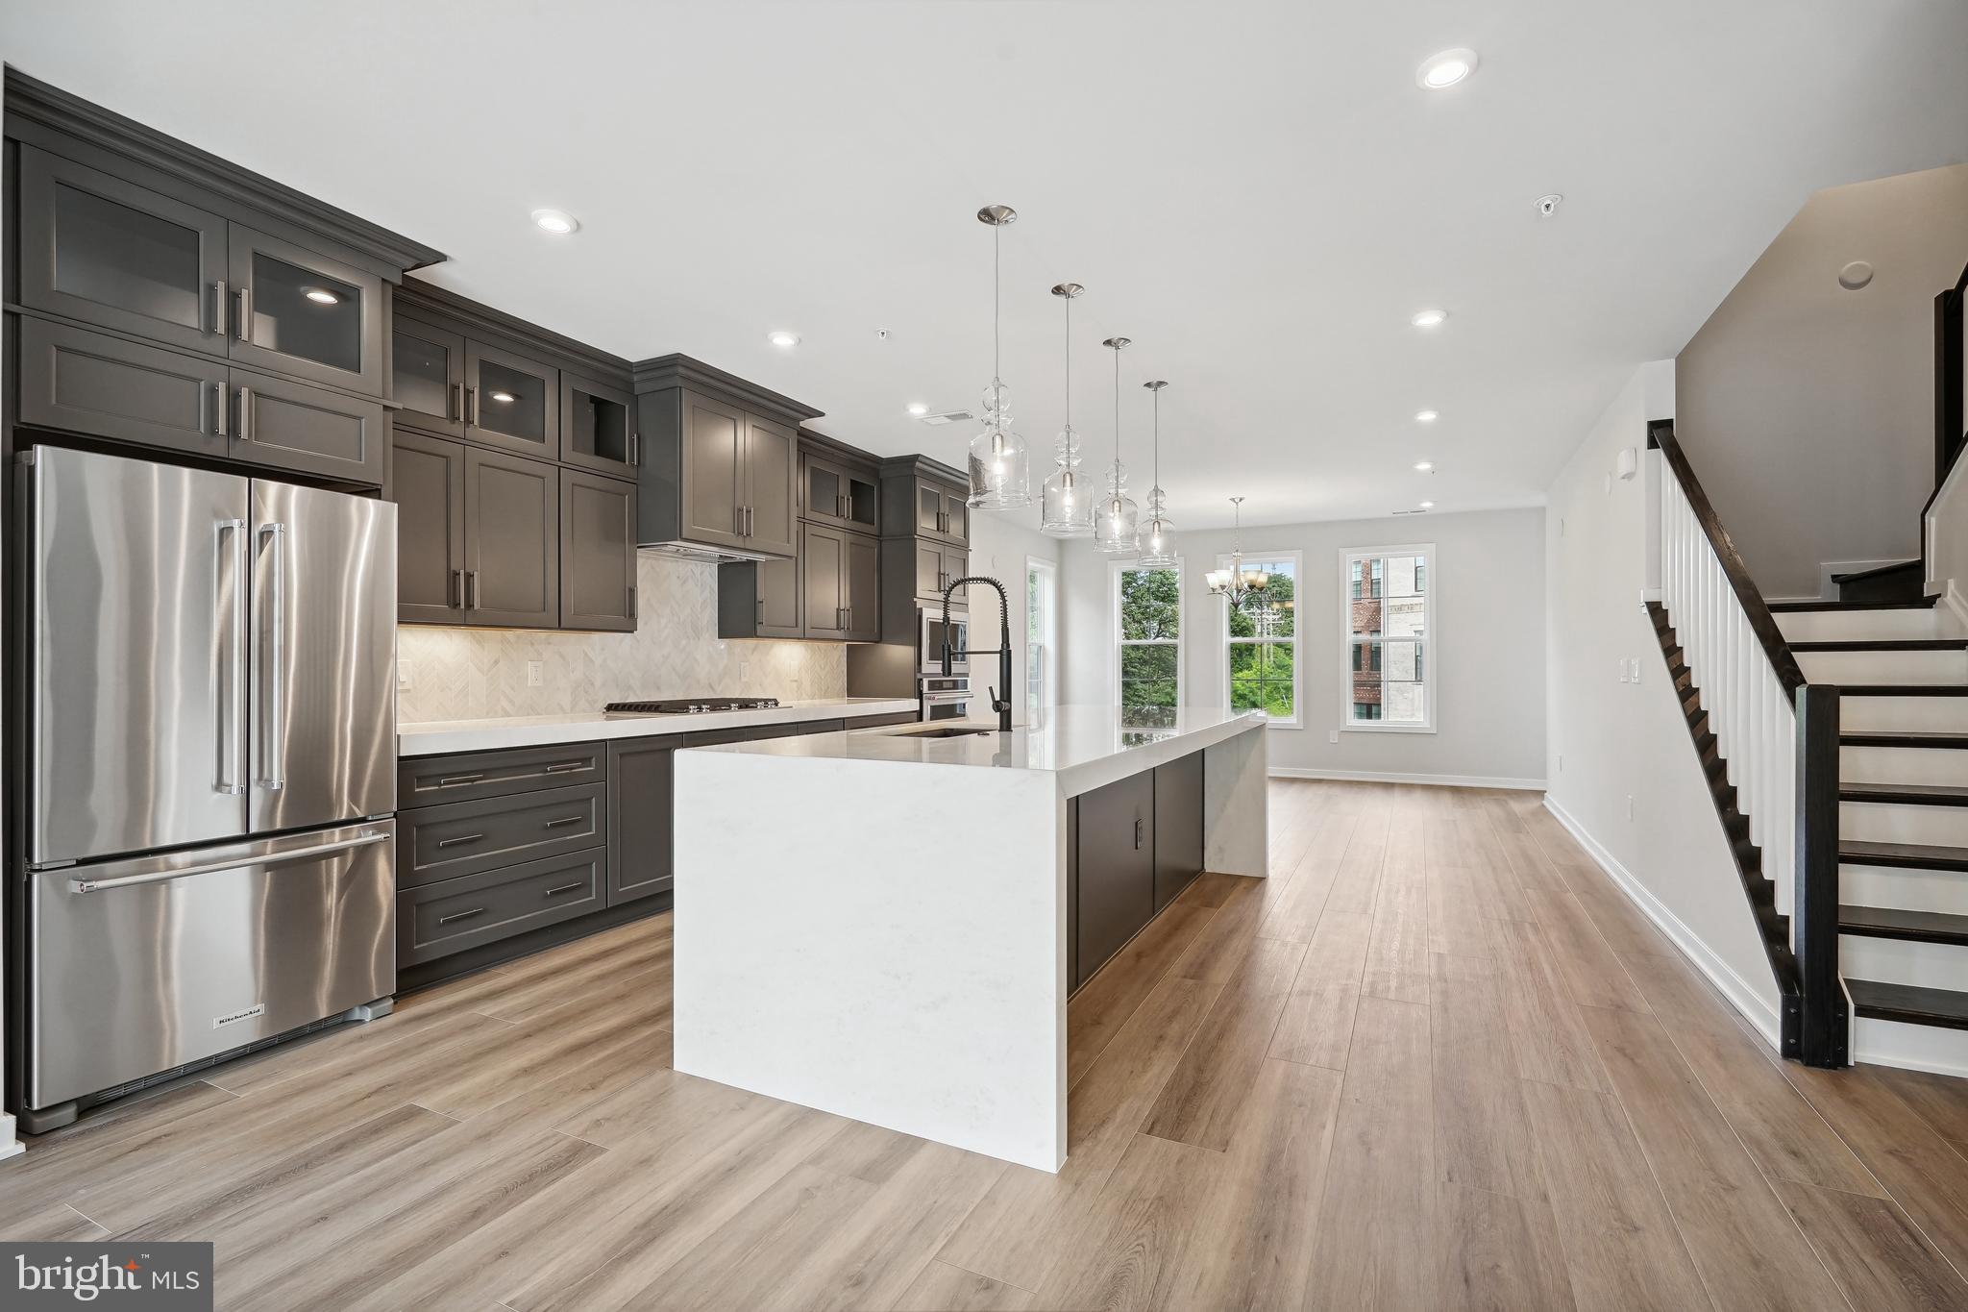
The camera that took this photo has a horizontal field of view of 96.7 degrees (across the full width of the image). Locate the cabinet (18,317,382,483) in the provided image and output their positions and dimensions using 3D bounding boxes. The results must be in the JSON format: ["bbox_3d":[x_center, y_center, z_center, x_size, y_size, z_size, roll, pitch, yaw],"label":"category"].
[{"bbox_3d":[-2.613,-0.750,2.843,0.609,0.298,0.910,0,-1,26],"label":"cabinet"}]

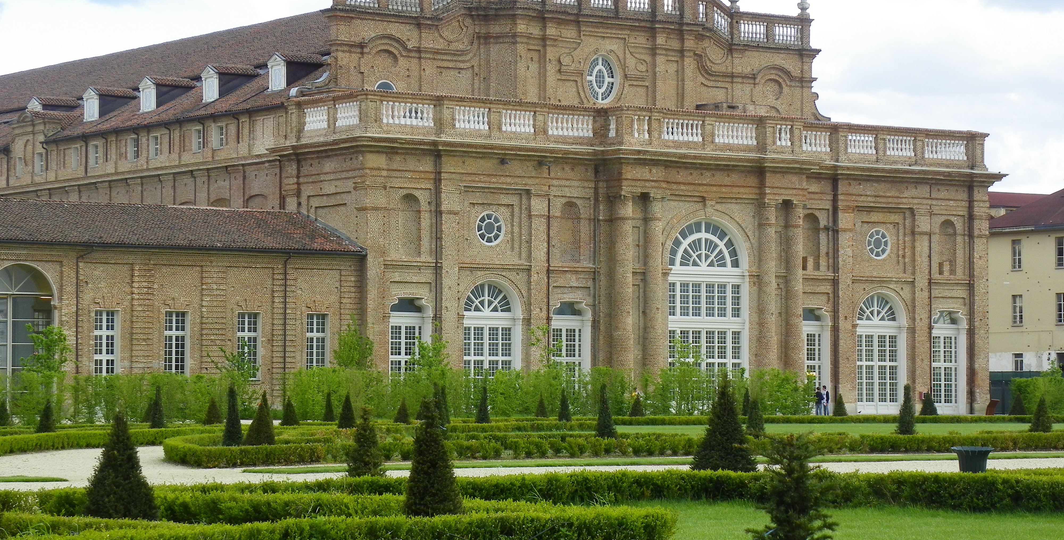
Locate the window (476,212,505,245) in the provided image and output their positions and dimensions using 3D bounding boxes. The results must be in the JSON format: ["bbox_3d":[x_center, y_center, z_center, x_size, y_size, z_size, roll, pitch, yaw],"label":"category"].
[{"bbox_3d":[-2.355,-2.267,159.710,1.786,1.865,0.300,2,-3,-34],"label":"window"}]

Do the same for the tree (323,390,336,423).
[{"bbox_3d":[-7.167,4.975,103.030,0.469,1.415,0.469,0,-2,0],"label":"tree"}]

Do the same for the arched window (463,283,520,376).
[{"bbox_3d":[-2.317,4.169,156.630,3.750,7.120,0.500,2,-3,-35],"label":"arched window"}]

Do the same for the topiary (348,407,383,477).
[{"bbox_3d":[-2.474,2.679,43.474,0.540,1.309,0.540,0,-2,0],"label":"topiary"}]

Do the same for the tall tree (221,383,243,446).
[{"bbox_3d":[-5.907,3.011,57.532,0.442,1.550,0.442,0,-2,0],"label":"tall tree"}]

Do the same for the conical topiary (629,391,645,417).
[{"bbox_3d":[4.461,5.848,123.973,0.700,1.355,0.700,0,-2,0],"label":"conical topiary"}]

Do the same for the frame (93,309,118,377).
[{"bbox_3d":[-21.021,3.664,143.760,1.360,3.430,0.300,2,-3,-35],"label":"frame"}]

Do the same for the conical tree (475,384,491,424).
[{"bbox_3d":[-1.684,4.716,99.967,0.520,1.662,0.520,0,-2,0],"label":"conical tree"}]

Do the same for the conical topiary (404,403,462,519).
[{"bbox_3d":[-1.054,2.143,30.972,0.630,1.428,0.630,0,-2,0],"label":"conical topiary"}]

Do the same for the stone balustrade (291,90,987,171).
[{"bbox_3d":[6.621,-6.417,142.145,37.802,2.127,7.742,2,-3,-35],"label":"stone balustrade"}]

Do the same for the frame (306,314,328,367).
[{"bbox_3d":[-11.376,4.011,153.946,1.345,3.502,0.300,2,-3,-34],"label":"frame"}]

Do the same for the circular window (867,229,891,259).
[{"bbox_3d":[20.402,-1.506,172.701,1.820,1.800,0.300,2,-3,-35],"label":"circular window"}]

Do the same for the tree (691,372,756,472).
[{"bbox_3d":[2.764,2.316,42.035,0.992,1.698,0.992,0,-2,0],"label":"tree"}]

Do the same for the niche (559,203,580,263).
[{"bbox_3d":[1.946,-2.037,159.763,1.400,3.410,0.500,2,-3,-35],"label":"niche"}]

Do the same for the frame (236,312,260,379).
[{"bbox_3d":[-14.472,3.862,148.394,1.340,3.430,0.300,2,-3,-35],"label":"frame"}]

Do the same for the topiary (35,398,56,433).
[{"bbox_3d":[-12.742,3.965,76.475,0.620,1.240,0.620,1,-2,-9],"label":"topiary"}]

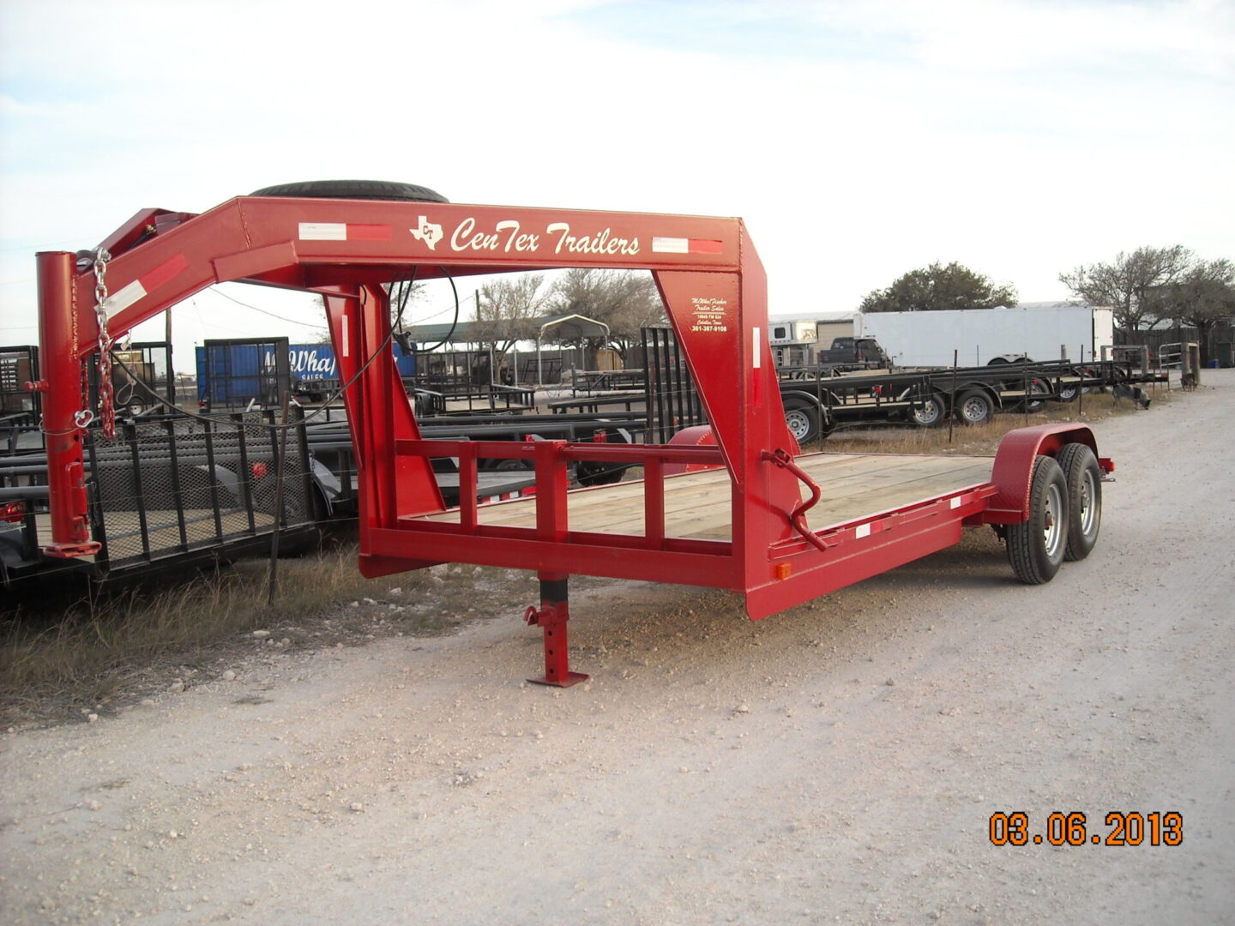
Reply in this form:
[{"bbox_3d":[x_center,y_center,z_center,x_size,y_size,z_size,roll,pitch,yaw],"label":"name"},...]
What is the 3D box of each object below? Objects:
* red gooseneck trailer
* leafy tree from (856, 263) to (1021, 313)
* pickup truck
[{"bbox_3d":[0.716,-0.137,7.116,2.545,2.000,8.575,2,5,34],"label":"red gooseneck trailer"},{"bbox_3d":[17.500,-7.900,68.000,8.800,6.100,8.400,-1,4,0],"label":"leafy tree"},{"bbox_3d":[10.900,-4.840,57.500,2.000,1.880,5.500,1,5,21],"label":"pickup truck"}]

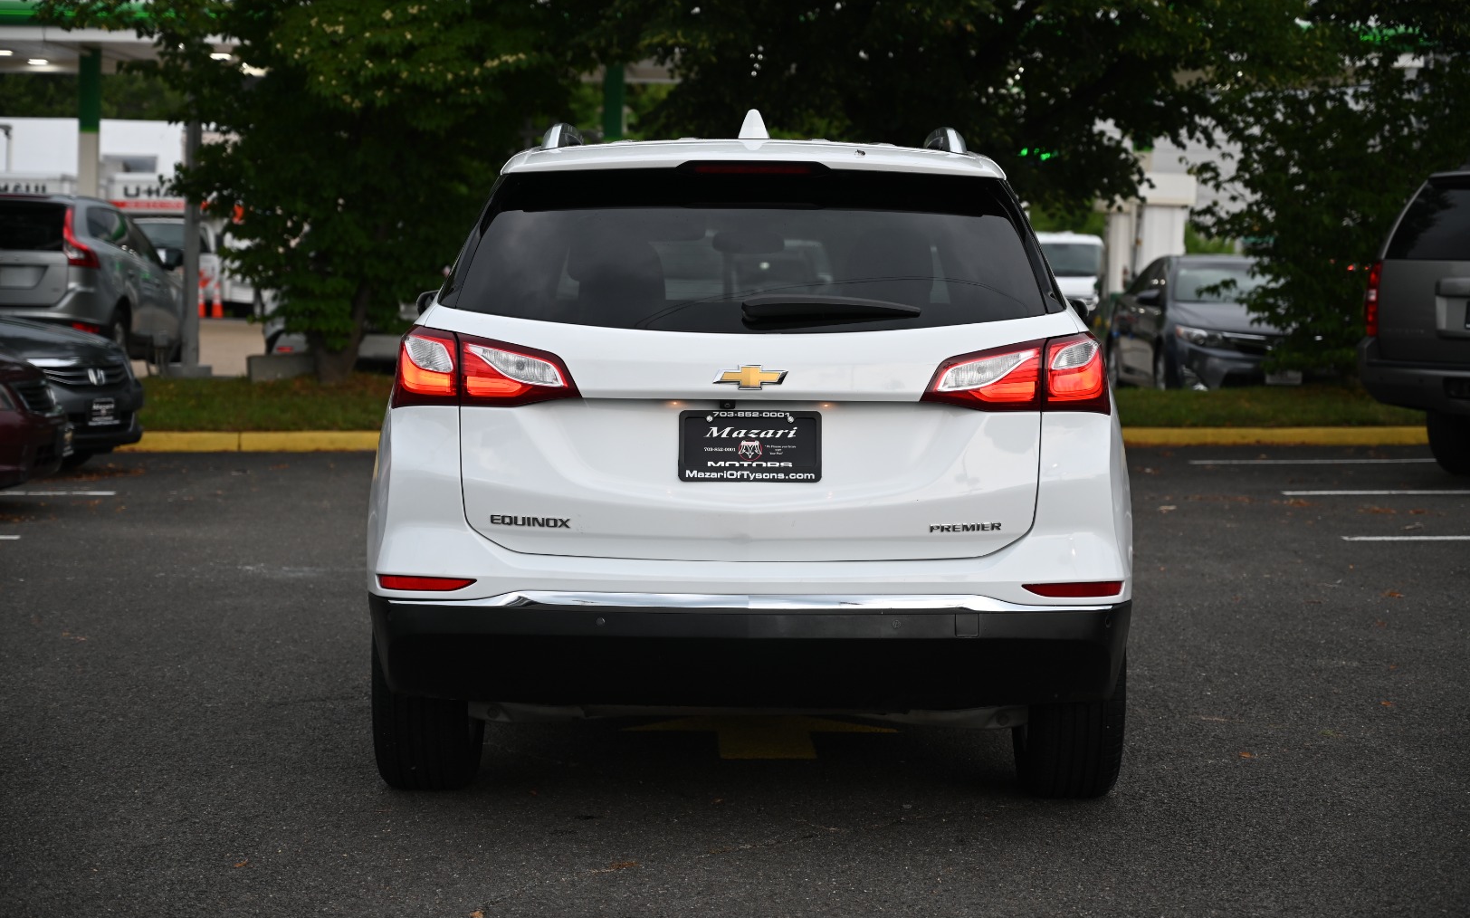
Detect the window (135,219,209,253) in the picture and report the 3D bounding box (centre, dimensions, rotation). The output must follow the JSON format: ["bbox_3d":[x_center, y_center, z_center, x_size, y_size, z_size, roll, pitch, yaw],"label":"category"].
[{"bbox_3d":[-11.572,-4.489,57.837,1.550,0.700,0.350,1,-14,3],"label":"window"}]

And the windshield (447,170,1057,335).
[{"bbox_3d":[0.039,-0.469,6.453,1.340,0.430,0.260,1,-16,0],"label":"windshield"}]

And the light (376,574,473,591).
[{"bbox_3d":[-0.675,0.273,6.270,0.240,0.037,0.085,2,4,17],"label":"light"}]

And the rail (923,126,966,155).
[{"bbox_3d":[0.539,-0.814,7.681,0.075,0.095,1.620,1,4,0],"label":"rail"}]

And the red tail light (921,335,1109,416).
[{"bbox_3d":[0.624,-0.191,6.347,0.450,0.185,0.280,0,4,-7],"label":"red tail light"}]

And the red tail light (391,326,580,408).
[{"bbox_3d":[-0.550,-0.204,6.347,0.450,0.185,0.280,1,4,7],"label":"red tail light"}]

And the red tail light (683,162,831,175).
[{"bbox_3d":[0.043,-0.656,6.470,0.325,0.032,0.050,1,4,0],"label":"red tail light"}]

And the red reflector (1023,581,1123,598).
[{"bbox_3d":[0.741,0.289,6.270,0.240,0.037,0.085,-1,4,-17],"label":"red reflector"}]

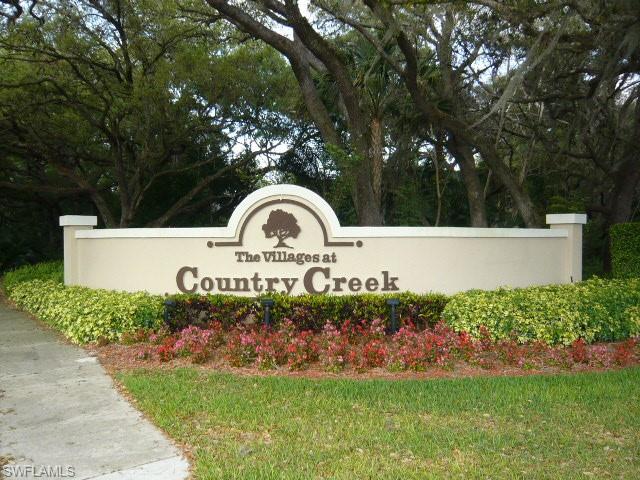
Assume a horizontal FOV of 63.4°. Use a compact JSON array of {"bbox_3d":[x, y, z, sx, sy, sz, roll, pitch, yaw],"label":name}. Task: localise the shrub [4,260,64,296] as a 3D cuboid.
[{"bbox_3d":[-8.100,1.080,14.900,2.200,0.950,1.600,0,0,0],"label":"shrub"}]

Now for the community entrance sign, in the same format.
[{"bbox_3d":[-0.100,0.290,10.650,11.850,2.500,2.750,0,0,2],"label":"community entrance sign"}]

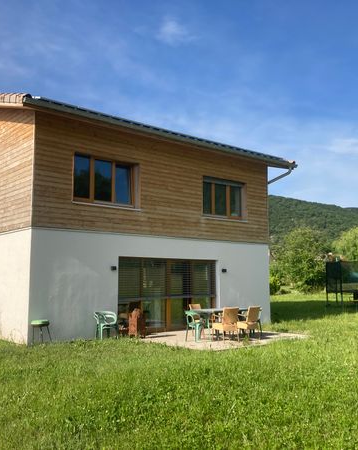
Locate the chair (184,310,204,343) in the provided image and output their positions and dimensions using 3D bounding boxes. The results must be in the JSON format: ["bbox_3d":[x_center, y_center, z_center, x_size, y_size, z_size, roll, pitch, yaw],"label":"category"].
[{"bbox_3d":[0.508,2.624,12.706,0.556,0.799,0.546,-6,-8,40],"label":"chair"}]

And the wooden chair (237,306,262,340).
[{"bbox_3d":[1.862,2.614,13.078,0.516,0.890,0.546,6,-9,-43],"label":"wooden chair"}]

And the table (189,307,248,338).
[{"bbox_3d":[1.134,2.745,13.526,1.771,0.739,0.911,5,-8,-40],"label":"table"}]

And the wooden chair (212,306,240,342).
[{"bbox_3d":[1.208,2.561,12.586,0.516,0.890,0.546,4,-8,-34],"label":"wooden chair"}]

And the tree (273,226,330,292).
[{"bbox_3d":[13.378,3.768,53.000,6.200,7.200,6.200,0,-6,0],"label":"tree"}]

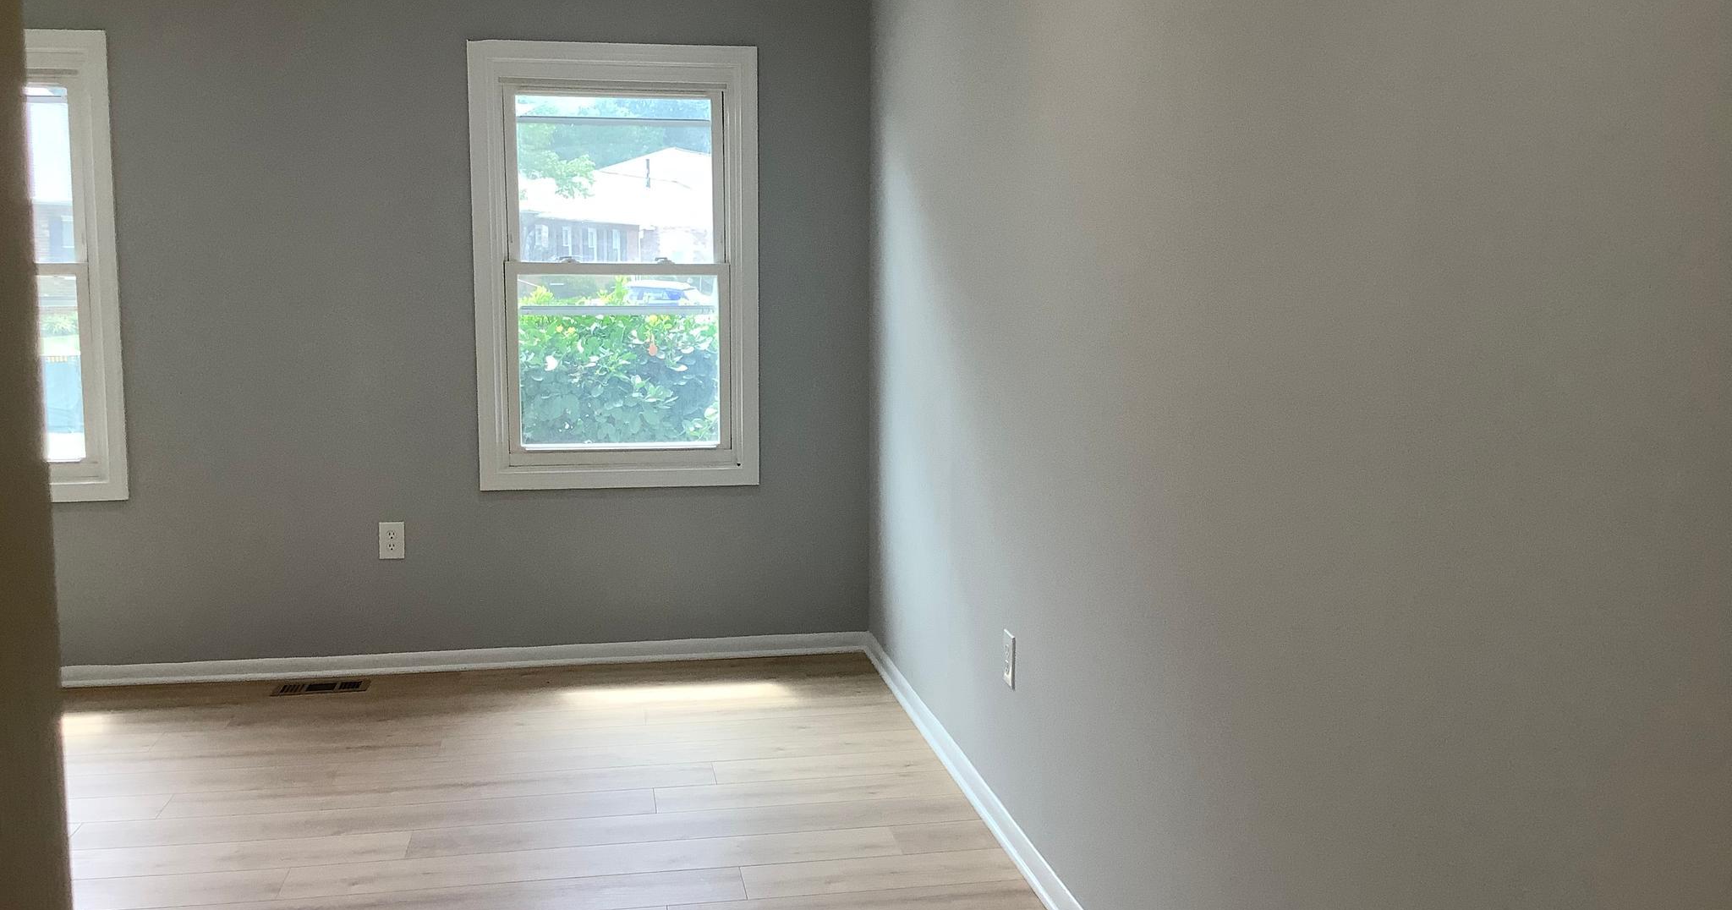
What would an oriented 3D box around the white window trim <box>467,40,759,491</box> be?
[{"bbox_3d":[-0.822,-0.615,5.160,0.931,1.454,0.100,-1,7,-10],"label":"white window trim"}]

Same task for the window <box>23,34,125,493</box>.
[{"bbox_3d":[-2.808,-0.574,4.808,0.931,1.454,0.100,-1,7,-10],"label":"window"}]

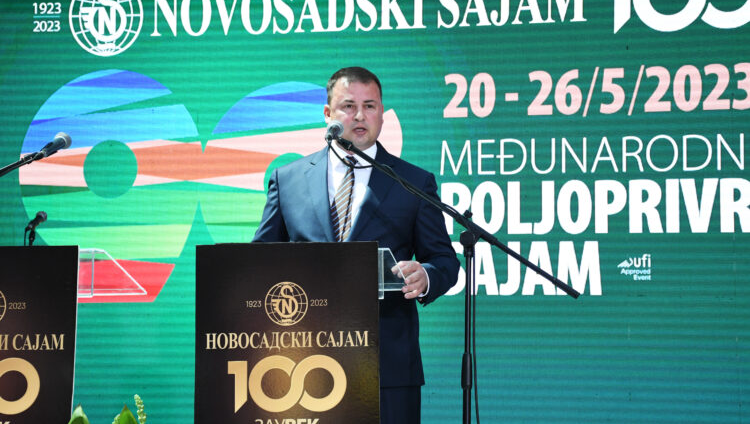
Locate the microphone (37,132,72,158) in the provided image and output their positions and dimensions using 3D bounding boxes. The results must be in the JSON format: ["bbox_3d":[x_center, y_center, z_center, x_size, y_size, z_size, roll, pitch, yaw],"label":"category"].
[{"bbox_3d":[-0.917,-0.190,4.488,0.052,0.052,0.168,-3,16,13],"label":"microphone"}]

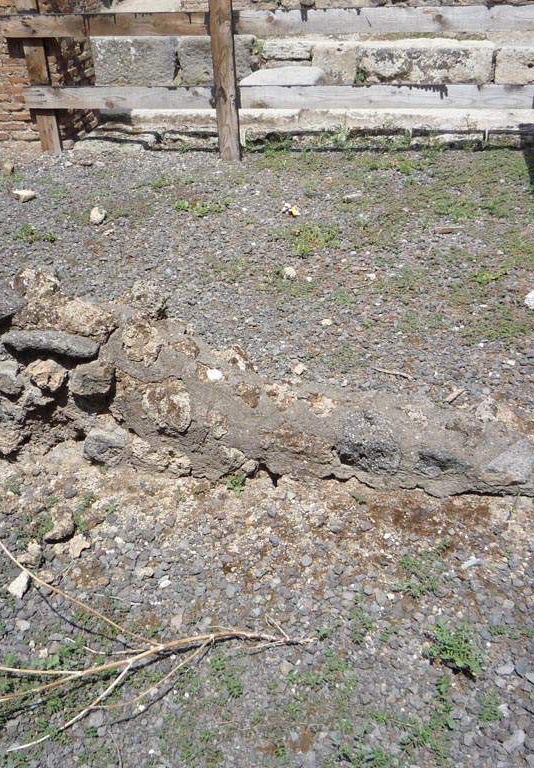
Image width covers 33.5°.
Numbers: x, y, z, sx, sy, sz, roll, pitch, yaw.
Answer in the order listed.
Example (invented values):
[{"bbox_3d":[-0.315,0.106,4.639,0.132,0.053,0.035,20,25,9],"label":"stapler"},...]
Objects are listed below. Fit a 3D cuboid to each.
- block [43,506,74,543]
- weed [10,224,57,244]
[{"bbox_3d":[-0.517,0.350,2.212,0.078,0.050,0.080,-8,33,-8],"label":"block"},{"bbox_3d":[-0.992,-0.635,3.769,0.190,0.045,0.100,-3,33,0],"label":"weed"}]

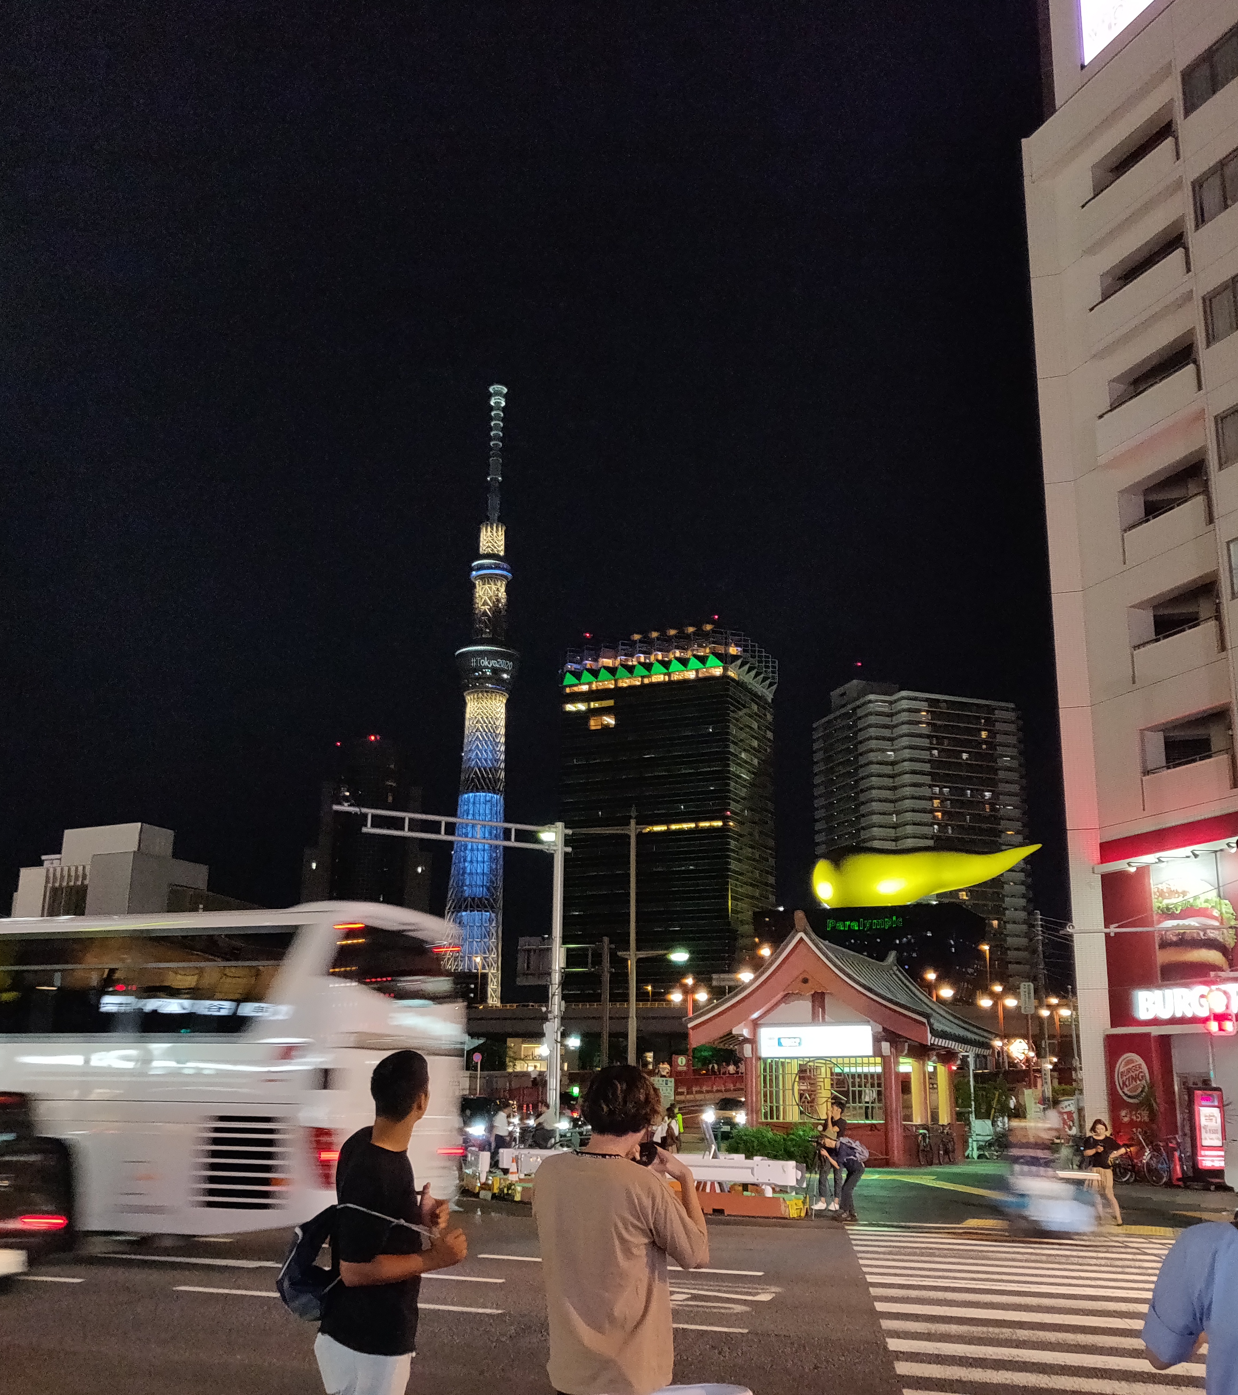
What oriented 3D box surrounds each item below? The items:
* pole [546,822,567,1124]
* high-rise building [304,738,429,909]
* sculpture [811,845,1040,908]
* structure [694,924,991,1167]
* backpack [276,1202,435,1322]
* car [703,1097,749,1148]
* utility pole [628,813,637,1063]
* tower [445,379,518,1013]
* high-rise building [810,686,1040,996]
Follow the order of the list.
[{"bbox_3d":[-1.813,8.449,40.680,0.400,9.400,0.400,1,-16,0],"label":"pole"},{"bbox_3d":[-64.713,52.782,342.179,31.500,82.000,28.000,5,-16,-13],"label":"high-rise building"},{"bbox_3d":[59.454,35.187,261.572,44.000,11.500,10.000,-3,-16,13],"label":"sculpture"},{"bbox_3d":[5.750,8.620,33.336,6.000,5.400,6.800,-7,-17,26],"label":"structure"},{"bbox_3d":[-0.815,1.725,4.137,0.400,0.350,0.280,9,-17,-26],"label":"backpack"},{"bbox_3d":[3.718,14.612,46.648,1.720,1.500,4.500,0,-16,4],"label":"car"},{"bbox_3d":[0.424,8.485,41.230,0.240,9.900,0.240,1,-16,0],"label":"utility pole"},{"bbox_3d":[-116.810,4.185,1201.161,64.000,634.000,62.000,3,-16,-6],"label":"tower"},{"bbox_3d":[69.647,43.727,310.431,36.000,88.000,32.500,7,-16,-19],"label":"high-rise building"}]

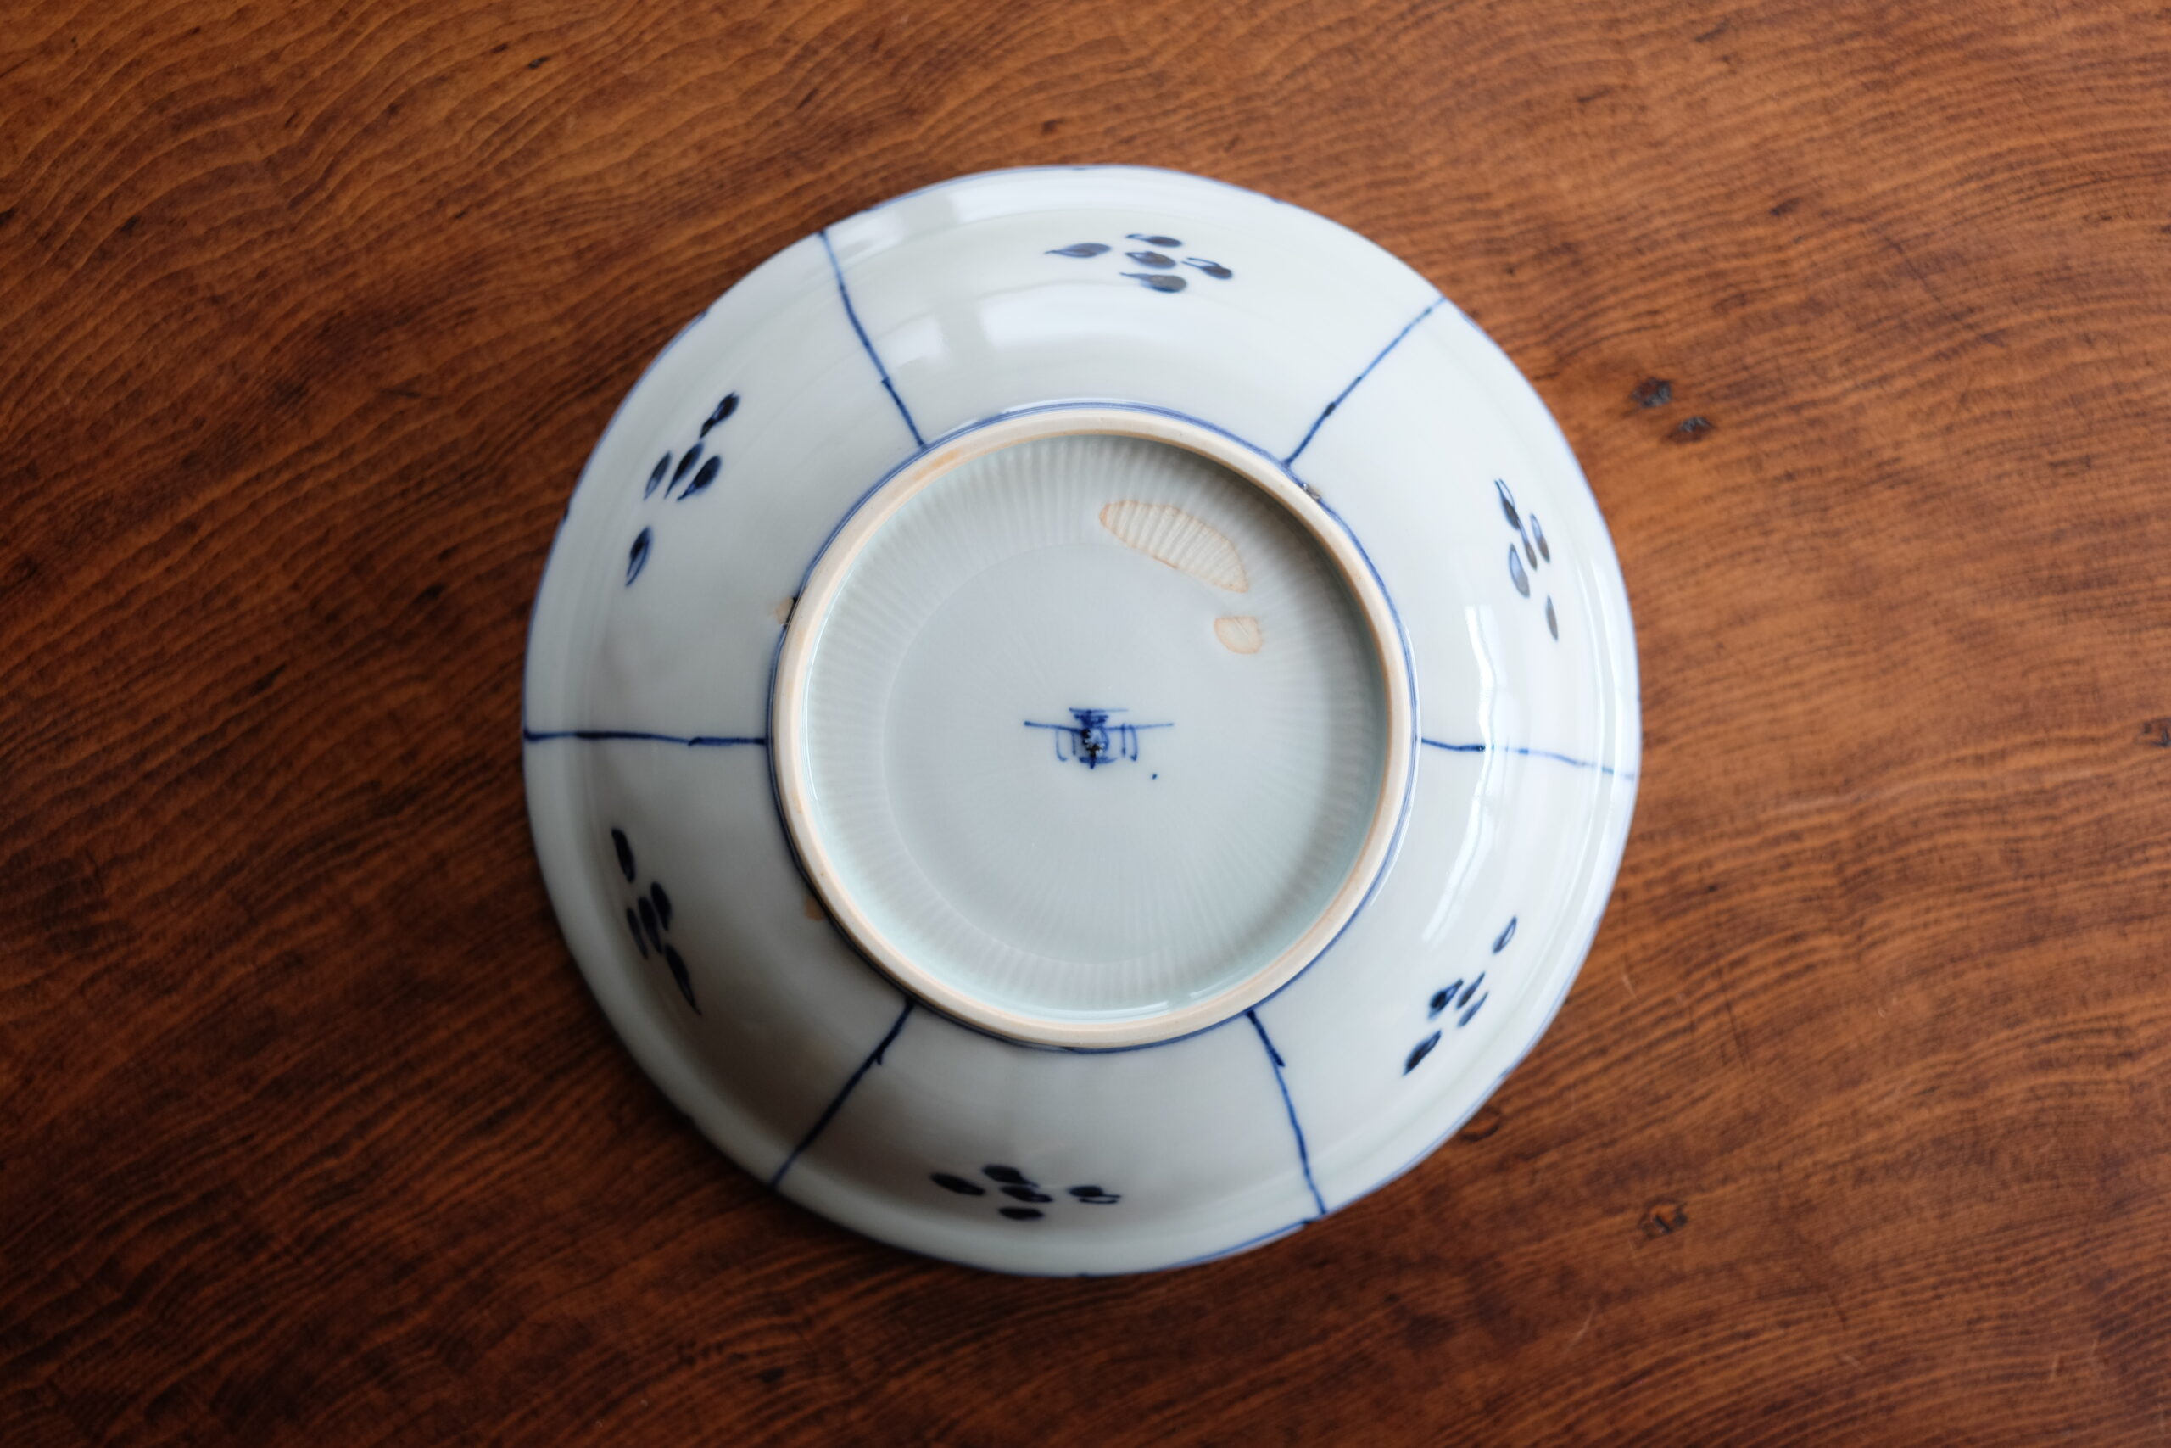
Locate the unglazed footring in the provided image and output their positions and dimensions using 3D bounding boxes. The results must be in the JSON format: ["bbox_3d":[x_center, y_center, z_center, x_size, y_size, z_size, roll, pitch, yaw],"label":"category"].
[{"bbox_3d":[0.001,0.000,0.333,0.086,0.010,0.086,0,91,-2],"label":"unglazed footring"}]

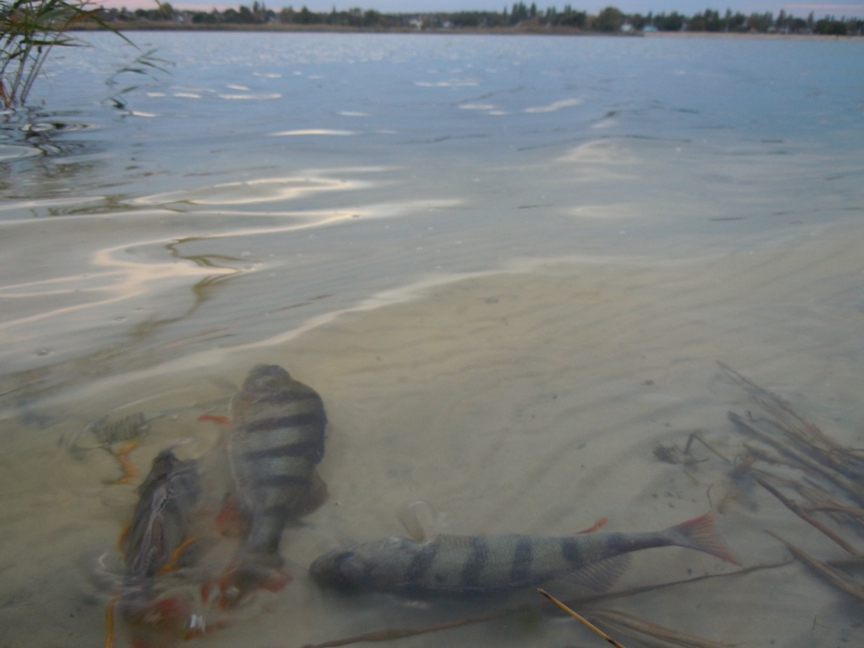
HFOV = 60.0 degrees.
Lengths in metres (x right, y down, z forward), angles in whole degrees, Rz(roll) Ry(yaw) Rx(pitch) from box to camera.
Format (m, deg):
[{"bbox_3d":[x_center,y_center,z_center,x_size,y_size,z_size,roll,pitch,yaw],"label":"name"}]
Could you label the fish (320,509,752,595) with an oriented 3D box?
[{"bbox_3d":[0.058,0.137,0.446,0.256,0.034,0.053,-2,22,-6],"label":"fish"}]

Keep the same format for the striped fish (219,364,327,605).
[{"bbox_3d":[-0.114,0.095,0.547,0.074,0.040,0.295,-3,22,-9],"label":"striped fish"}]

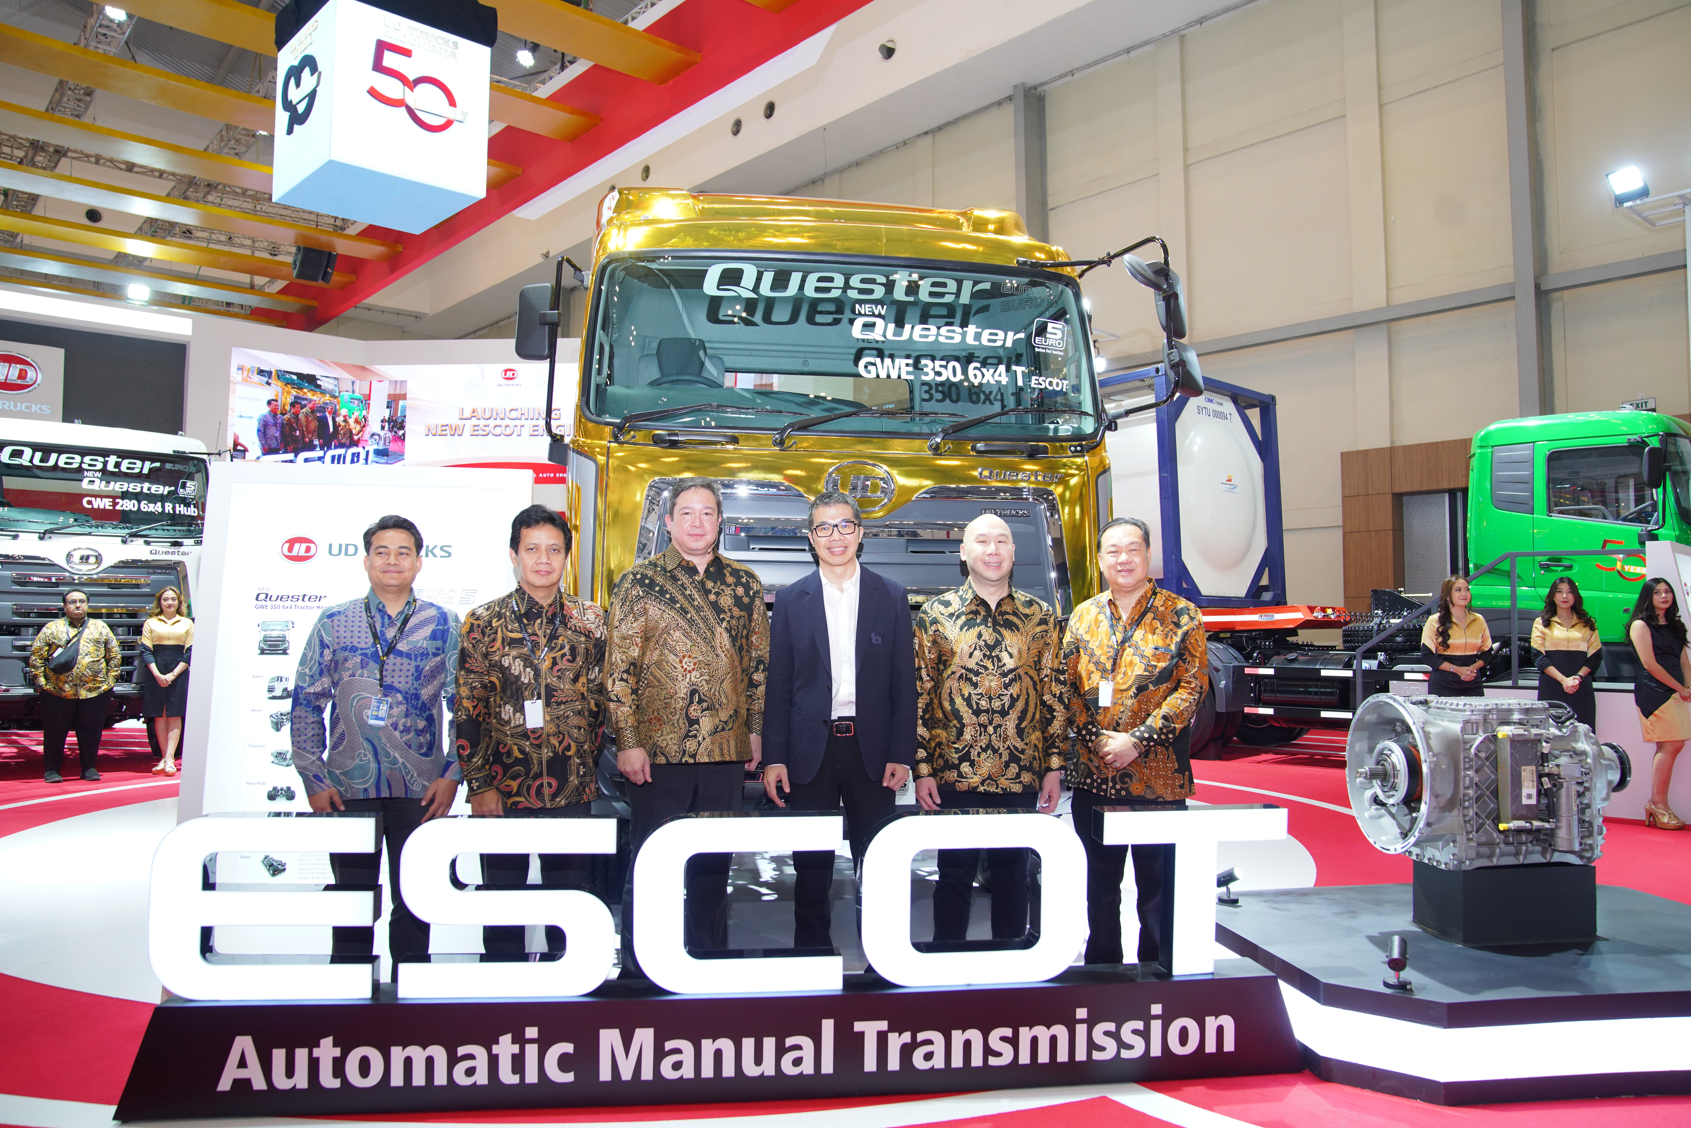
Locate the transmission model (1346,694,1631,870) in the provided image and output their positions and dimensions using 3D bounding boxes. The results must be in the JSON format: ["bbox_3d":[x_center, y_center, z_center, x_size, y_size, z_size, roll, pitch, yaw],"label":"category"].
[{"bbox_3d":[2.225,0.725,4.095,0.880,0.580,0.570,1,-3,-5],"label":"transmission model"}]

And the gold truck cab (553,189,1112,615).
[{"bbox_3d":[-0.128,-0.274,6.357,2.480,2.980,2.100,1,-3,-8],"label":"gold truck cab"}]

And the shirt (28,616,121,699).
[{"bbox_3d":[-6.436,0.779,9.818,0.670,0.690,0.360,2,-4,-27],"label":"shirt"}]

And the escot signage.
[{"bbox_3d":[-0.278,1.101,3.381,3.220,0.740,0.380,1,-3,-7],"label":"escot signage"}]

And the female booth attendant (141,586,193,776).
[{"bbox_3d":[-5.957,1.016,10.305,0.430,1.650,0.290,2,-4,-28],"label":"female booth attendant"}]

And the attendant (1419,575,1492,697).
[{"bbox_3d":[4.523,0.965,8.710,0.450,1.710,0.300,-1,-4,23],"label":"attendant"}]

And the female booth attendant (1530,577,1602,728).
[{"bbox_3d":[5.093,0.950,8.310,0.450,1.700,0.300,-1,-4,28],"label":"female booth attendant"}]

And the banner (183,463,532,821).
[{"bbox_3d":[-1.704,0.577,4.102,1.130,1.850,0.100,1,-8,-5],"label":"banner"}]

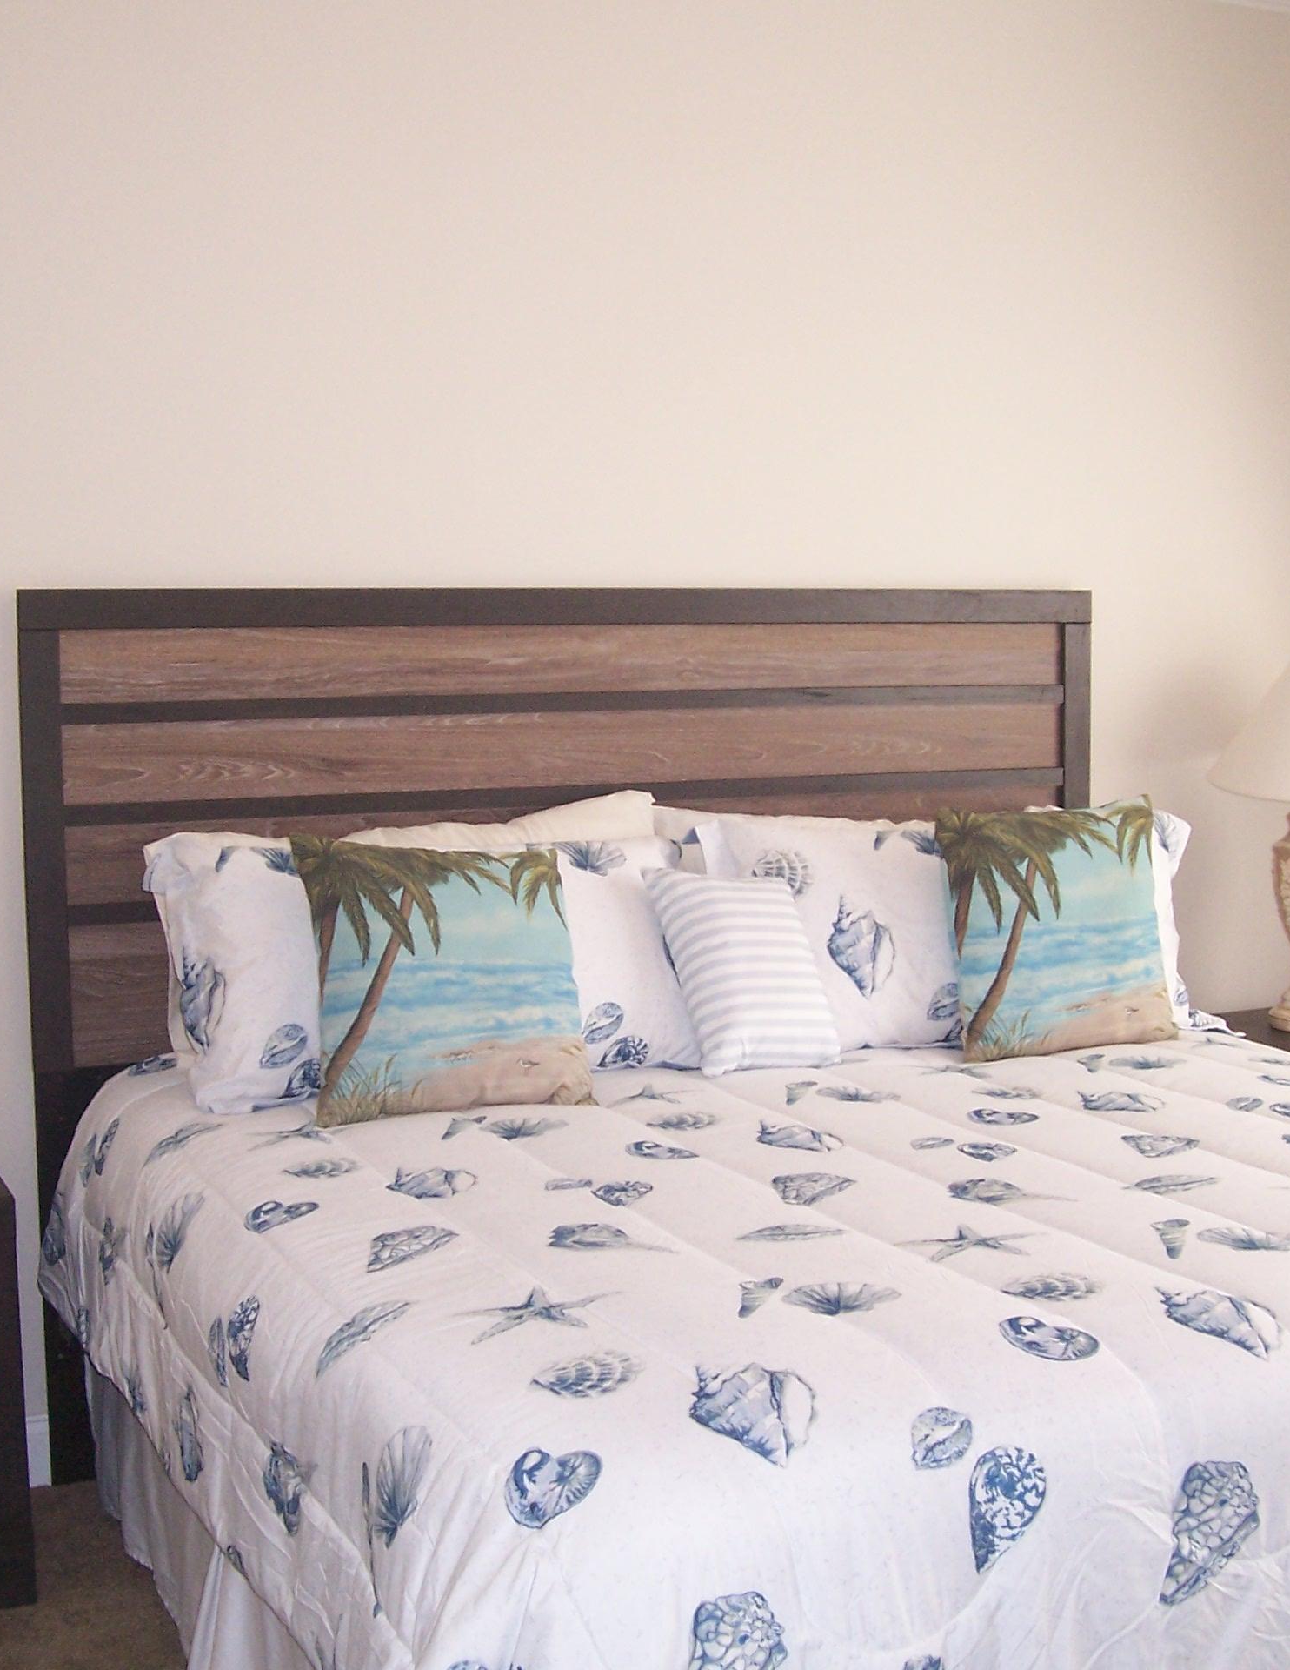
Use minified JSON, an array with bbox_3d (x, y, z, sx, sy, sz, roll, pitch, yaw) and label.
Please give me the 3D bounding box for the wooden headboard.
[{"bbox_3d":[-0.059,0.302,3.869,2.014,1.469,0.070,-3,6,-23],"label":"wooden headboard"}]

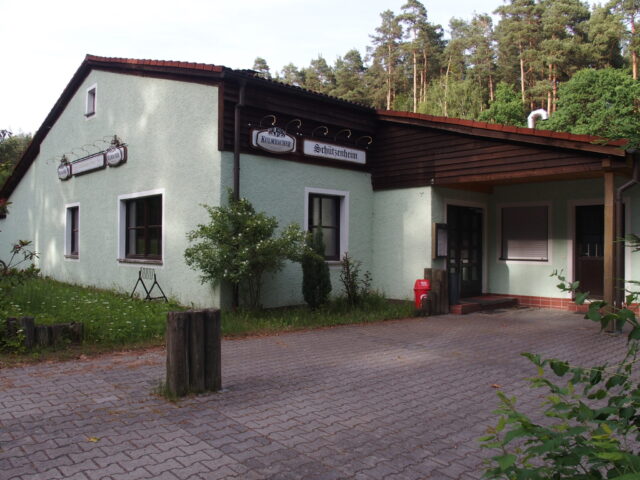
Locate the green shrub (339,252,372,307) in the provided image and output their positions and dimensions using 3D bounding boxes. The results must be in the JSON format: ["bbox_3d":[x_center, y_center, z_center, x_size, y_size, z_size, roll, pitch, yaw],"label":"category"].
[{"bbox_3d":[0.775,0.873,11.300,0.680,1.200,0.600,1,-1,-44],"label":"green shrub"}]

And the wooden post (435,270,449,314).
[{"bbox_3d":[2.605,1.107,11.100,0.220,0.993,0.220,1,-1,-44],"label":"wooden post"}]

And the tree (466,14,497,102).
[{"bbox_3d":[13.726,-9.307,44.000,3.600,19.717,3.400,1,-1,-44],"label":"tree"}]

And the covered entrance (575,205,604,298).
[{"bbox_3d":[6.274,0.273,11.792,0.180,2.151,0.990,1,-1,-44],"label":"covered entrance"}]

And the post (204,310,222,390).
[{"bbox_3d":[-1.007,1.031,4.870,0.180,0.755,0.180,0,-1,0],"label":"post"}]

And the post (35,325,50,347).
[{"bbox_3d":[-3.163,1.100,5.900,0.175,0.251,0.175,1,-1,-44],"label":"post"}]

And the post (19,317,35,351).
[{"bbox_3d":[-3.477,1.101,6.150,0.170,0.375,0.170,0,0,0],"label":"post"}]

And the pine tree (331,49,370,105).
[{"bbox_3d":[3.240,-9.294,55.000,4.500,21.889,4.500,0,0,0],"label":"pine tree"}]

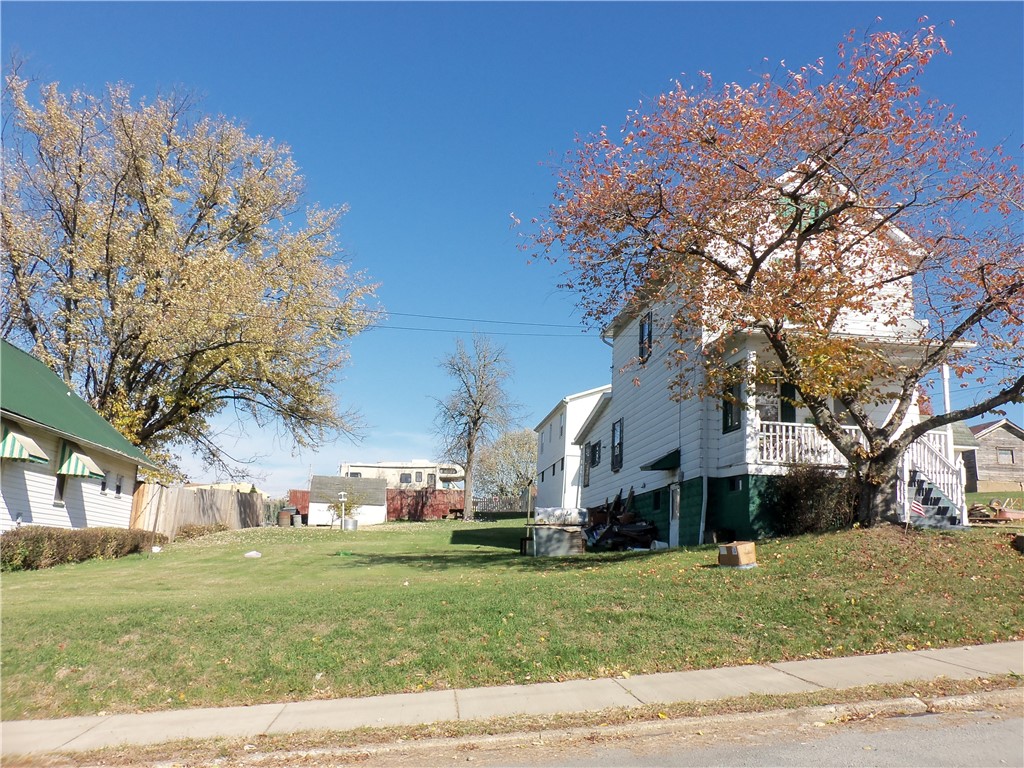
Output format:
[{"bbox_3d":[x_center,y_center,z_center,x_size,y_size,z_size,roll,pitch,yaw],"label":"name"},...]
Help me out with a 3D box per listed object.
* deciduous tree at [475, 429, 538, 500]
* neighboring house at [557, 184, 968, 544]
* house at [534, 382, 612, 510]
[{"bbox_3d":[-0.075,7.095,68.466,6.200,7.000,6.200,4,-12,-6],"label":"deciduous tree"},{"bbox_3d":[5.771,0.293,22.857,5.500,8.700,15.400,4,-12,-6],"label":"neighboring house"},{"bbox_3d":[5.493,4.103,44.453,7.600,7.300,9.900,4,-12,-6],"label":"house"}]

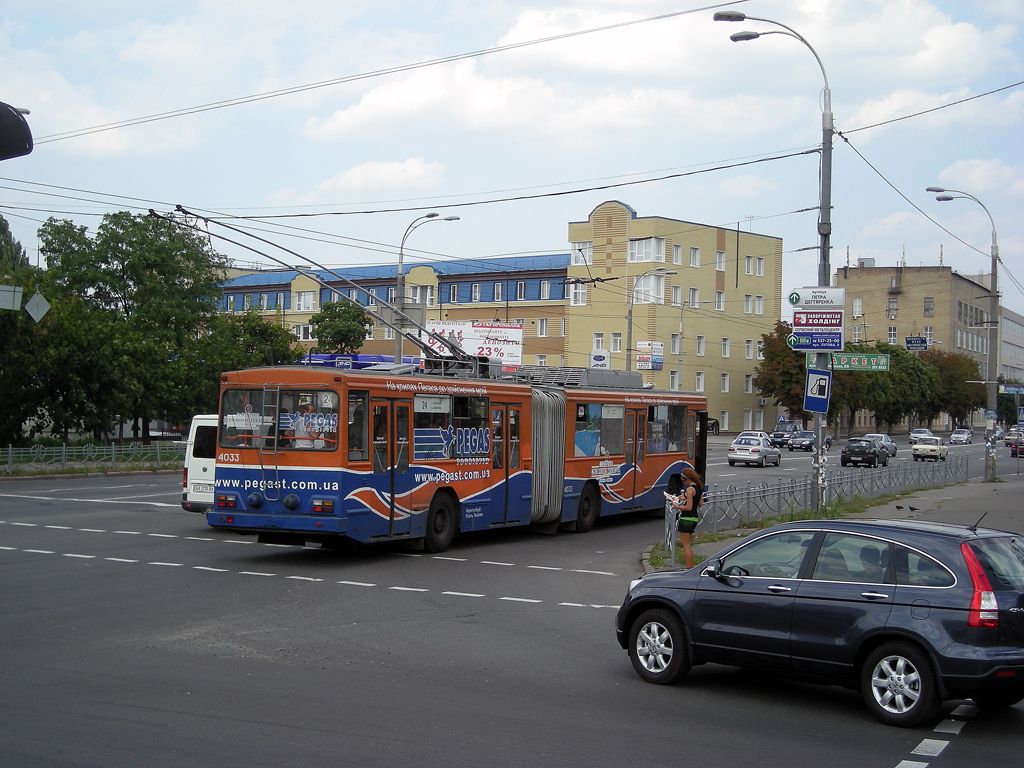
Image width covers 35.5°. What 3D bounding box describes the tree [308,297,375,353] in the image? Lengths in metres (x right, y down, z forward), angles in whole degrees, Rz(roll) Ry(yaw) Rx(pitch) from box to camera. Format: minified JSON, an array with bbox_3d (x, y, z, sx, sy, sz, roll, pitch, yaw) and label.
[{"bbox_3d":[-12.782,-1.526,122.084,5.000,10.400,5.000,2,-1,0],"label":"tree"}]

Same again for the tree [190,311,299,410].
[{"bbox_3d":[-15.623,-0.294,92.922,6.637,7.975,6.400,2,-1,-10],"label":"tree"}]

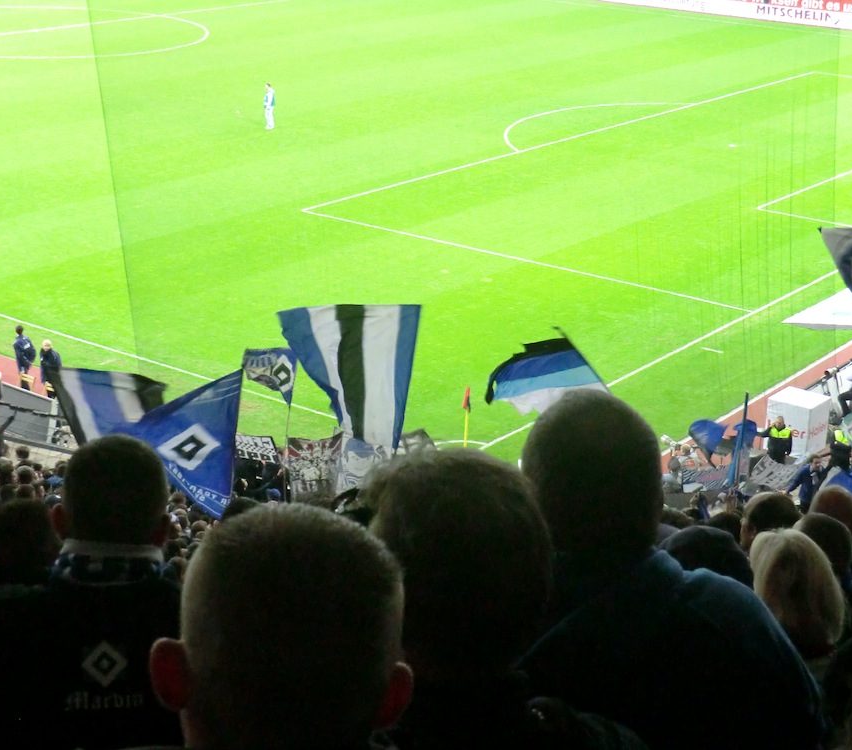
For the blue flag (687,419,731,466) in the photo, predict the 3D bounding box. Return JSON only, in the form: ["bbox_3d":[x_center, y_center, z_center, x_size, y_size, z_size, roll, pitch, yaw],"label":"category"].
[{"bbox_3d":[5.049,1.202,28.300,0.750,0.820,0.400,5,20,8],"label":"blue flag"}]

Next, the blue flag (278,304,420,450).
[{"bbox_3d":[-1.035,0.020,21.500,1.900,1.950,0.400,1,20,-2],"label":"blue flag"}]

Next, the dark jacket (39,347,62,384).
[{"bbox_3d":[-8.130,-0.184,34.400,0.360,0.820,0.540,-16,26,-40],"label":"dark jacket"}]

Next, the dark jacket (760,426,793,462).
[{"bbox_3d":[6.971,1.352,31.600,0.660,0.750,0.360,8,21,17],"label":"dark jacket"}]

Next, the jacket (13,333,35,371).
[{"bbox_3d":[-8.945,-0.490,35.400,0.540,0.780,0.340,-16,26,-40],"label":"jacket"}]

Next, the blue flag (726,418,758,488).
[{"bbox_3d":[5.518,1.369,27.700,0.550,1.220,0.350,5,20,8],"label":"blue flag"}]

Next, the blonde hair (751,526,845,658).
[{"bbox_3d":[0.863,0.509,3.700,0.220,0.300,0.250,4,20,7],"label":"blonde hair"}]

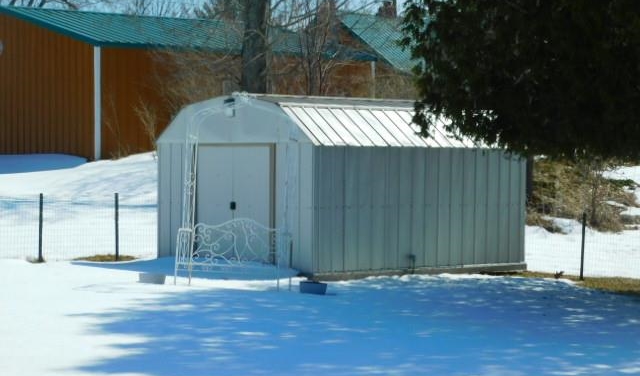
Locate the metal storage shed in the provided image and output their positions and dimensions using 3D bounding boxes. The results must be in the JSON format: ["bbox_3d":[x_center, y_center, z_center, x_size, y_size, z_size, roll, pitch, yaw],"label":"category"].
[{"bbox_3d":[0.330,-0.095,22.879,4.072,2.299,3.070,-1,2,-44],"label":"metal storage shed"}]

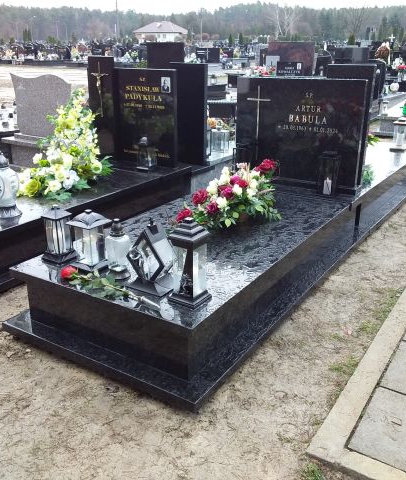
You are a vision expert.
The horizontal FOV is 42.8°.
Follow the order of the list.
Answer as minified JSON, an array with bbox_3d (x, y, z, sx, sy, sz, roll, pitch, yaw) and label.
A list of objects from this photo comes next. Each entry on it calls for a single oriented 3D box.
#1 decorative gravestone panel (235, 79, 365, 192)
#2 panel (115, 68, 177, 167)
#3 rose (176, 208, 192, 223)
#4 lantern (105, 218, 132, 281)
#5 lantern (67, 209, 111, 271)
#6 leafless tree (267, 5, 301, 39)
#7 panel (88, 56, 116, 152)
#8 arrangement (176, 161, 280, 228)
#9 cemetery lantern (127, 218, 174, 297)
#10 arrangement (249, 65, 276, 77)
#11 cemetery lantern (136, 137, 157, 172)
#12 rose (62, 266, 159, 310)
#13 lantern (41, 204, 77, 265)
[{"bbox_3d":[0.682,-0.768,3.736,0.956,0.763,0.096,13,24,31],"label":"decorative gravestone panel"},{"bbox_3d":[-0.474,-1.041,4.422,0.617,0.784,0.069,13,24,31],"label":"panel"},{"bbox_3d":[-0.093,-0.127,2.686,0.081,0.064,0.077,13,24,31],"label":"rose"},{"bbox_3d":[-0.342,0.031,2.074,0.100,0.240,0.100,0,20,0],"label":"lantern"},{"bbox_3d":[-0.472,-0.013,2.189,0.136,0.244,0.136,13,24,31],"label":"lantern"},{"bbox_3d":[13.614,-36.275,87.550,5.412,7.103,4.735,3,21,8],"label":"leafless tree"},{"bbox_3d":[-0.884,-1.209,4.734,0.264,0.877,0.082,13,24,31],"label":"panel"},{"bbox_3d":[0.180,-0.246,2.970,0.412,0.309,0.639,13,24,31],"label":"arrangement"},{"bbox_3d":[-0.233,0.054,2.218,0.212,0.317,0.128,13,24,31],"label":"cemetery lantern"},{"bbox_3d":[1.444,-4.090,12.566,0.618,0.371,0.464,13,24,31],"label":"arrangement"},{"bbox_3d":[-0.435,-0.660,3.957,0.112,0.224,0.112,13,24,31],"label":"cemetery lantern"},{"bbox_3d":[-0.398,0.186,2.162,0.537,0.067,0.113,12,24,29],"label":"rose"},{"bbox_3d":[-0.701,-0.041,2.506,0.136,0.262,0.136,15,26,36],"label":"lantern"}]

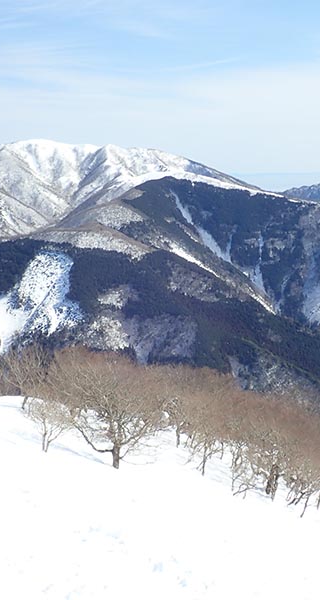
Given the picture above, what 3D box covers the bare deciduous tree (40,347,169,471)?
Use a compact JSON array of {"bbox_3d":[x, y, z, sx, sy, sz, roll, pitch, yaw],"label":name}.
[{"bbox_3d":[-3.000,6.000,47.500,6.600,6.400,6.200,0,9,0],"label":"bare deciduous tree"}]

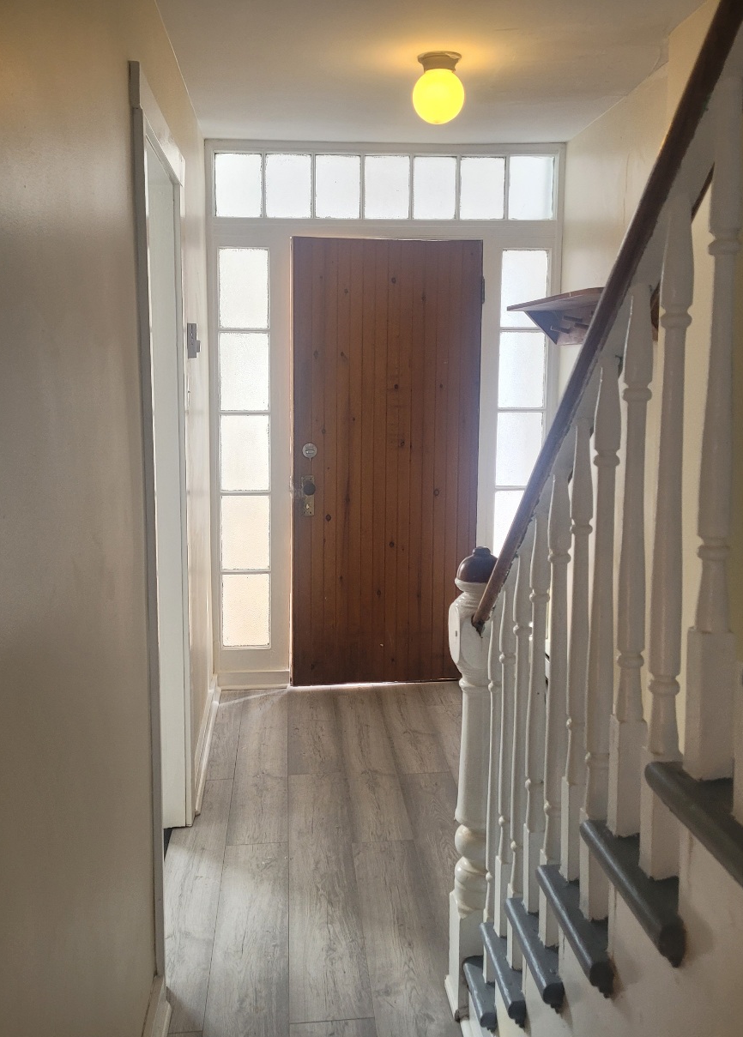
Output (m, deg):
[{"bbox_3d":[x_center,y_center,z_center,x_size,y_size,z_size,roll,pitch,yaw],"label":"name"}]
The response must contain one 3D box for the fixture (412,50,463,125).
[{"bbox_3d":[0.204,-1.300,3.151,0.156,0.200,0.156,0,8,-4],"label":"fixture"}]

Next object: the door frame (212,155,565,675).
[{"bbox_3d":[0.057,-0.422,4.604,1.535,2.385,0.120,0,8,-4],"label":"door frame"}]

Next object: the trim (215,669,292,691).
[{"bbox_3d":[-0.525,0.730,4.661,0.335,0.086,0.025,0,8,-4],"label":"trim"}]

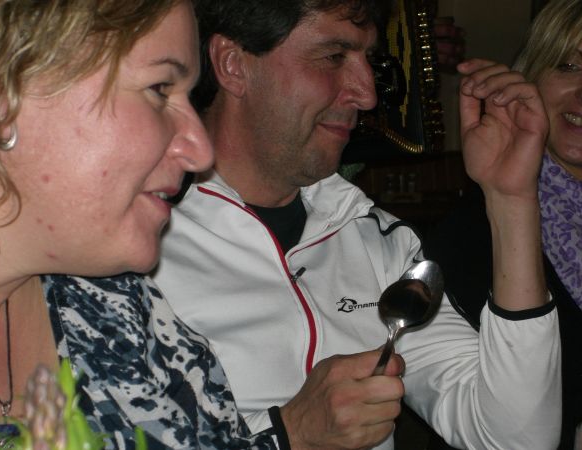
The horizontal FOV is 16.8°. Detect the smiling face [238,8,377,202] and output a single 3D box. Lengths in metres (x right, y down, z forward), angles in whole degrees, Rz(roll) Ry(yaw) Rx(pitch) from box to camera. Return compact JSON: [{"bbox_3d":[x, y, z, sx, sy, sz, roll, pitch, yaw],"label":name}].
[{"bbox_3d":[0.018,-0.116,1.860,0.140,0.190,0.150,8,2,20],"label":"smiling face"}]

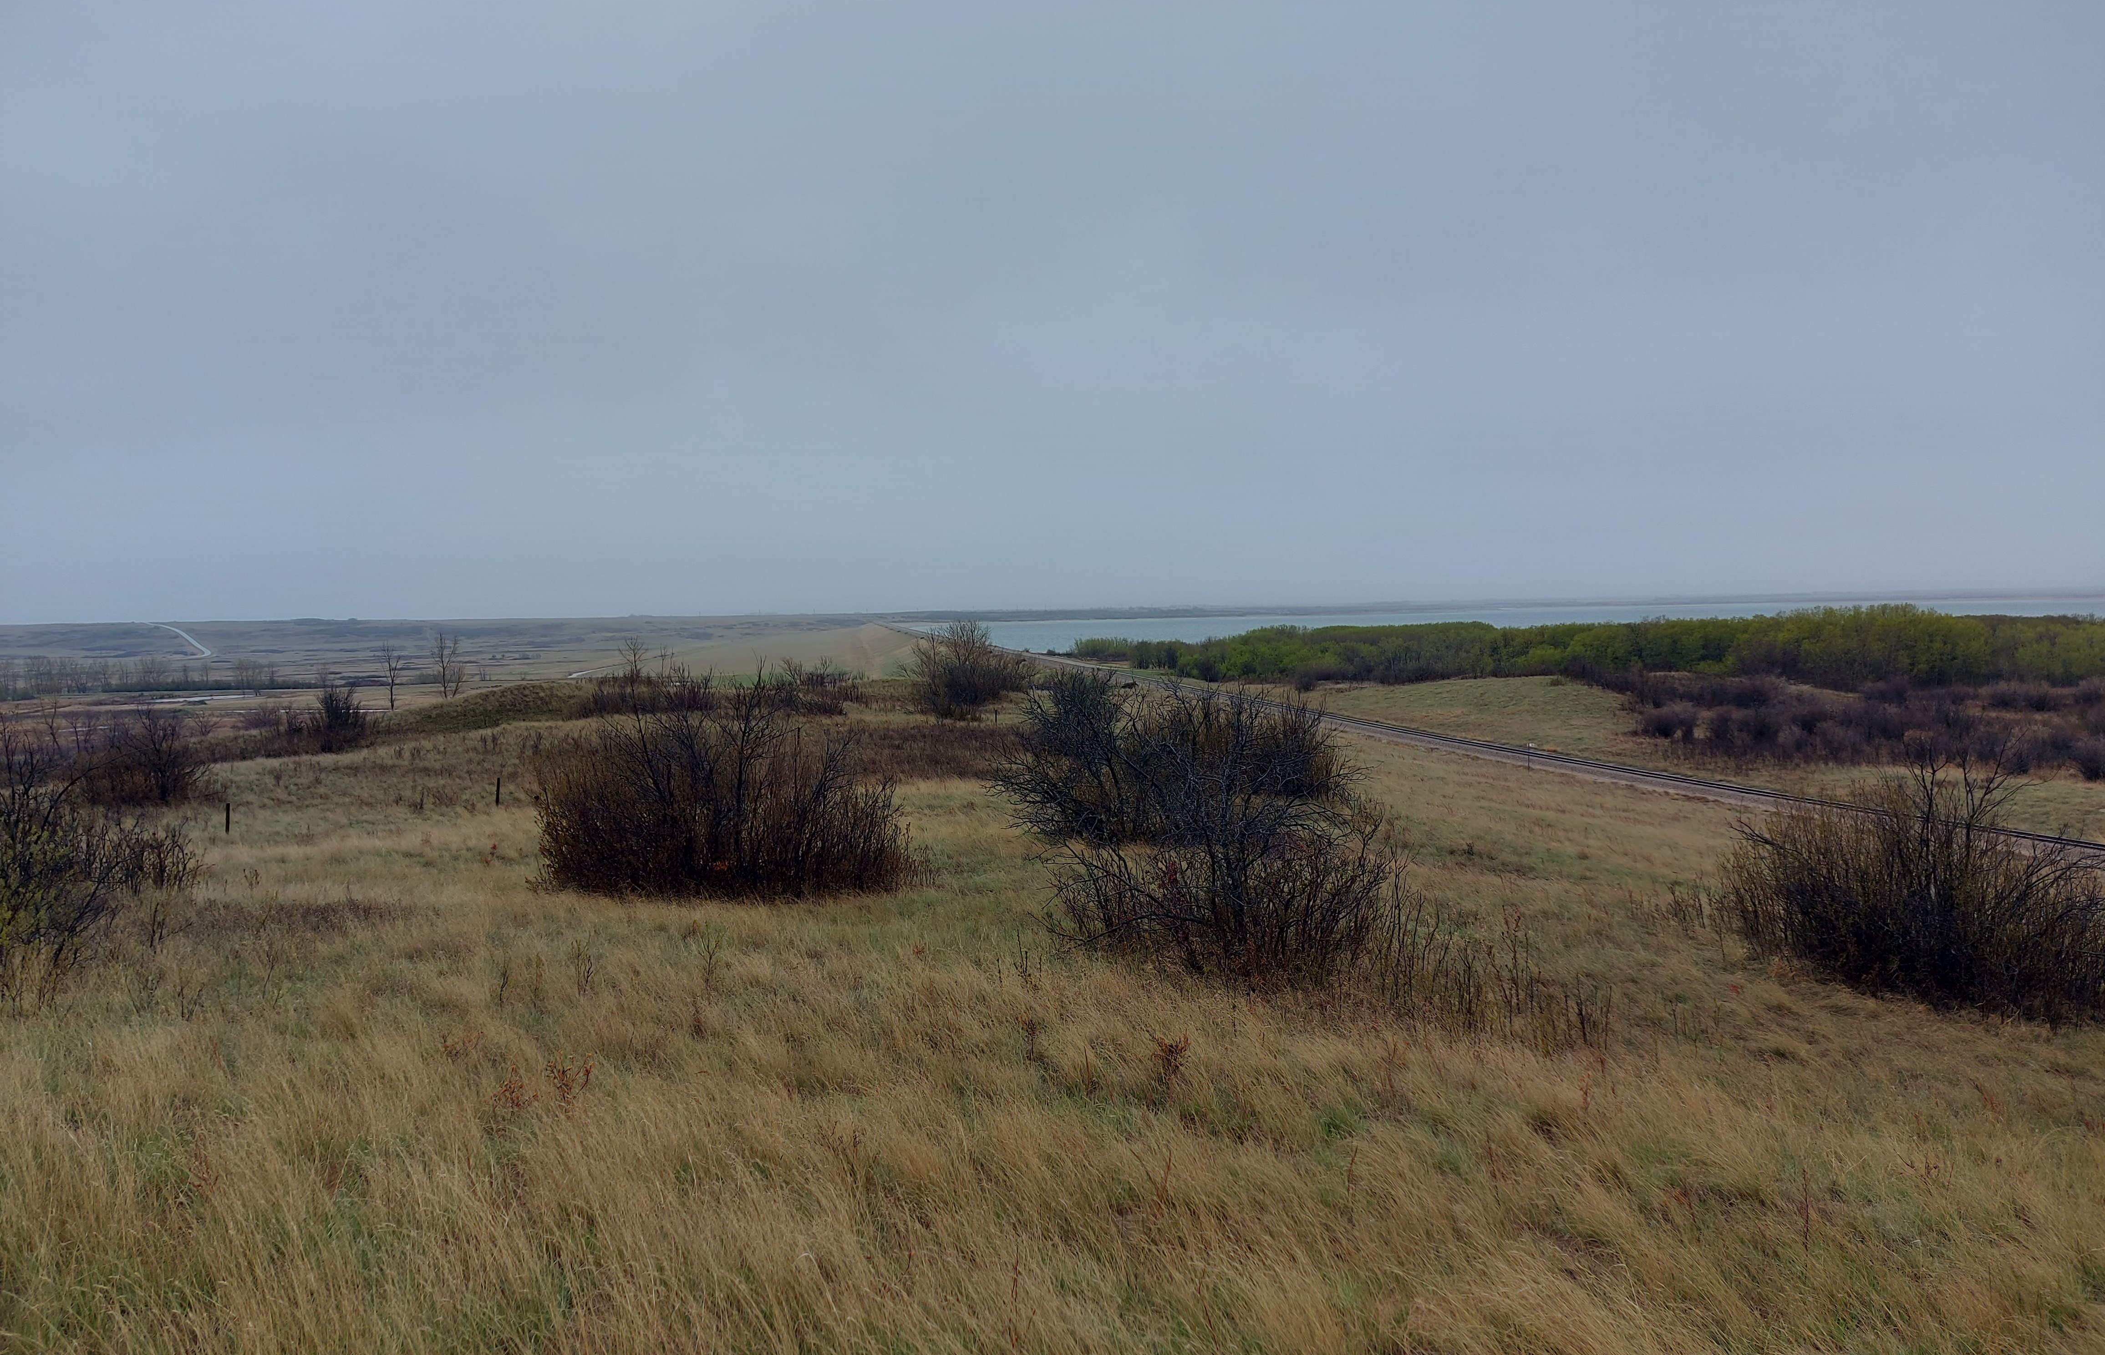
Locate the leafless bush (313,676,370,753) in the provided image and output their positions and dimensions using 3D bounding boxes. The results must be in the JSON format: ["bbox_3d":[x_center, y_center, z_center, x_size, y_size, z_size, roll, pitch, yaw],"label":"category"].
[{"bbox_3d":[-29.239,1.487,60.000,2.300,3.180,2.300,-1,3,0],"label":"leafless bush"}]

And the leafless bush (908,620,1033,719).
[{"bbox_3d":[-3.493,-0.314,62.000,4.950,4.190,4.450,-1,3,0],"label":"leafless bush"}]

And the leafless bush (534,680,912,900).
[{"bbox_3d":[-4.405,1.505,19.500,4.700,2.830,3.520,-1,3,0],"label":"leafless bush"}]

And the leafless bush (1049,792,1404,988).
[{"bbox_3d":[1.367,1.672,11.500,2.600,1.480,2.210,-1,3,0],"label":"leafless bush"}]

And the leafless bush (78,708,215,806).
[{"bbox_3d":[-27.938,2.459,45.000,4.080,3.040,3.670,-1,3,0],"label":"leafless bush"}]

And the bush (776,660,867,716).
[{"bbox_3d":[-10.803,0.421,68.000,4.060,2.610,3.450,-1,3,0],"label":"bush"}]

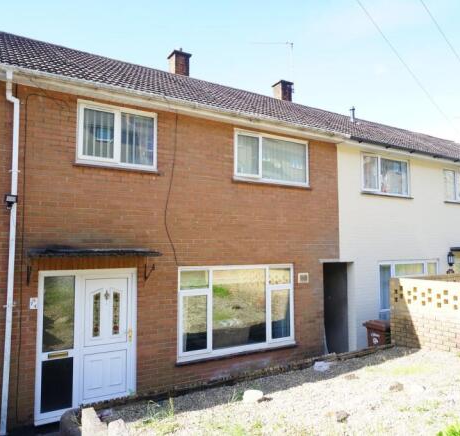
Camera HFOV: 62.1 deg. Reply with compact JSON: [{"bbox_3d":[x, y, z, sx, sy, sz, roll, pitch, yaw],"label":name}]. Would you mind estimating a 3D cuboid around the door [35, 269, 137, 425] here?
[{"bbox_3d":[-2.085,1.819,5.684,1.408,2.083,0.100,2,-5,-31],"label":"door"}]

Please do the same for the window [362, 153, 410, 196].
[{"bbox_3d":[3.850,-1.047,9.423,1.798,0.935,0.100,2,-5,-31],"label":"window"}]

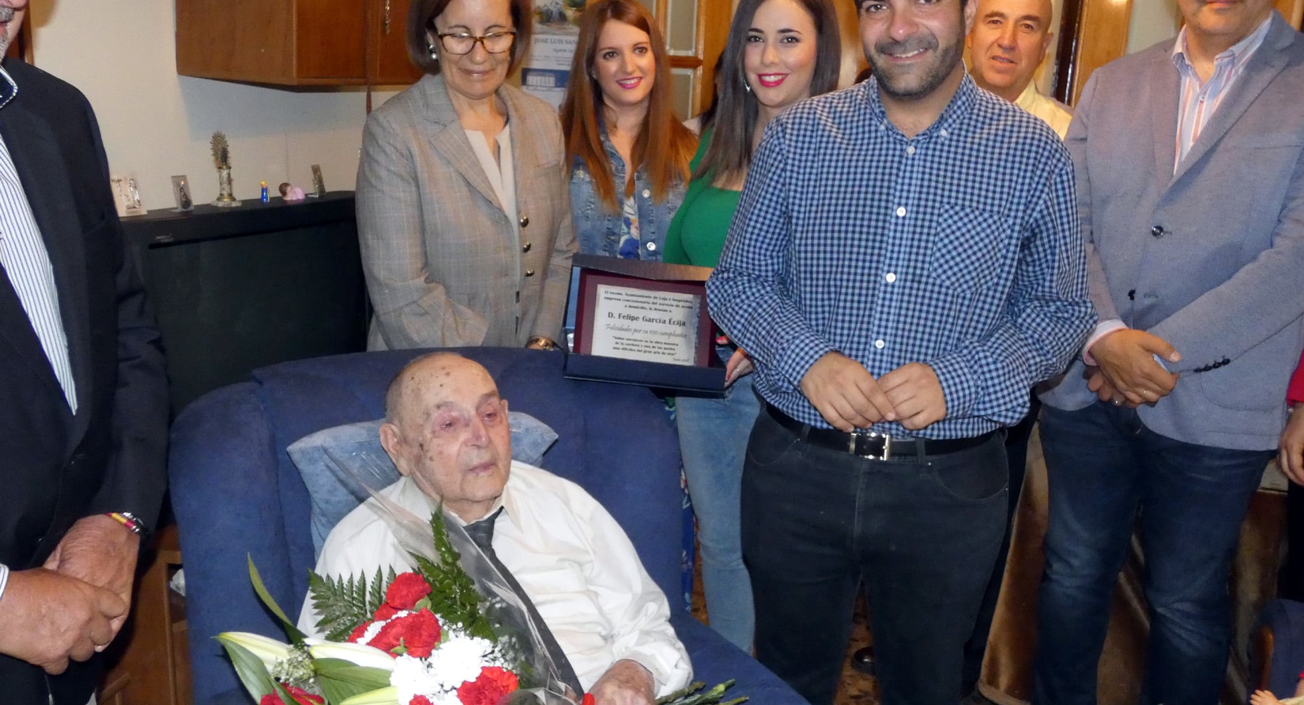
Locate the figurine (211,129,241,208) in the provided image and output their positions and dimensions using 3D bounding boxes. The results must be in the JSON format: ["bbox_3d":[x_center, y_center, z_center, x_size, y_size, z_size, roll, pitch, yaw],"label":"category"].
[{"bbox_3d":[-0.949,-0.407,2.509,0.048,0.162,0.052,10,15,25],"label":"figurine"}]

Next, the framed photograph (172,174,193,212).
[{"bbox_3d":[-0.990,-0.336,2.383,0.028,0.076,0.040,10,15,25],"label":"framed photograph"}]

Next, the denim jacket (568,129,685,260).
[{"bbox_3d":[-0.081,-0.250,2.532,0.430,0.540,0.260,2,14,-7],"label":"denim jacket"}]

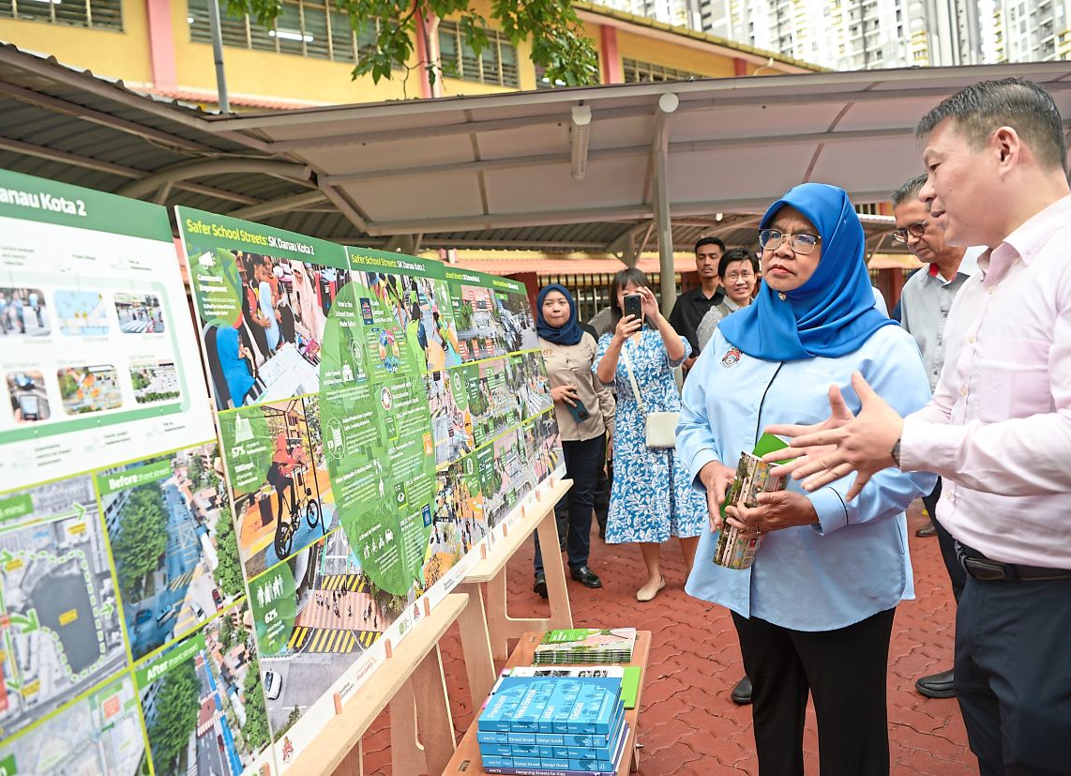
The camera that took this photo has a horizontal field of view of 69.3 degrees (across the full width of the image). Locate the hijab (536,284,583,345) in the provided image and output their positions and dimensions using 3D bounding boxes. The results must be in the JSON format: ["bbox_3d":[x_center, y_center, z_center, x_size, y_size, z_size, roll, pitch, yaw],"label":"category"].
[{"bbox_3d":[0.130,-0.381,4.040,0.250,0.325,0.250,-4,4,8],"label":"hijab"}]

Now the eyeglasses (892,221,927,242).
[{"bbox_3d":[1.113,-0.462,2.228,0.140,0.048,0.140,-23,12,-26],"label":"eyeglasses"}]

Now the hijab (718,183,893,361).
[{"bbox_3d":[0.610,-0.266,1.760,0.320,0.410,0.370,-8,5,-43],"label":"hijab"}]

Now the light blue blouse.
[{"bbox_3d":[0.627,0.199,1.790,0.400,0.700,0.580,-8,5,-40],"label":"light blue blouse"}]

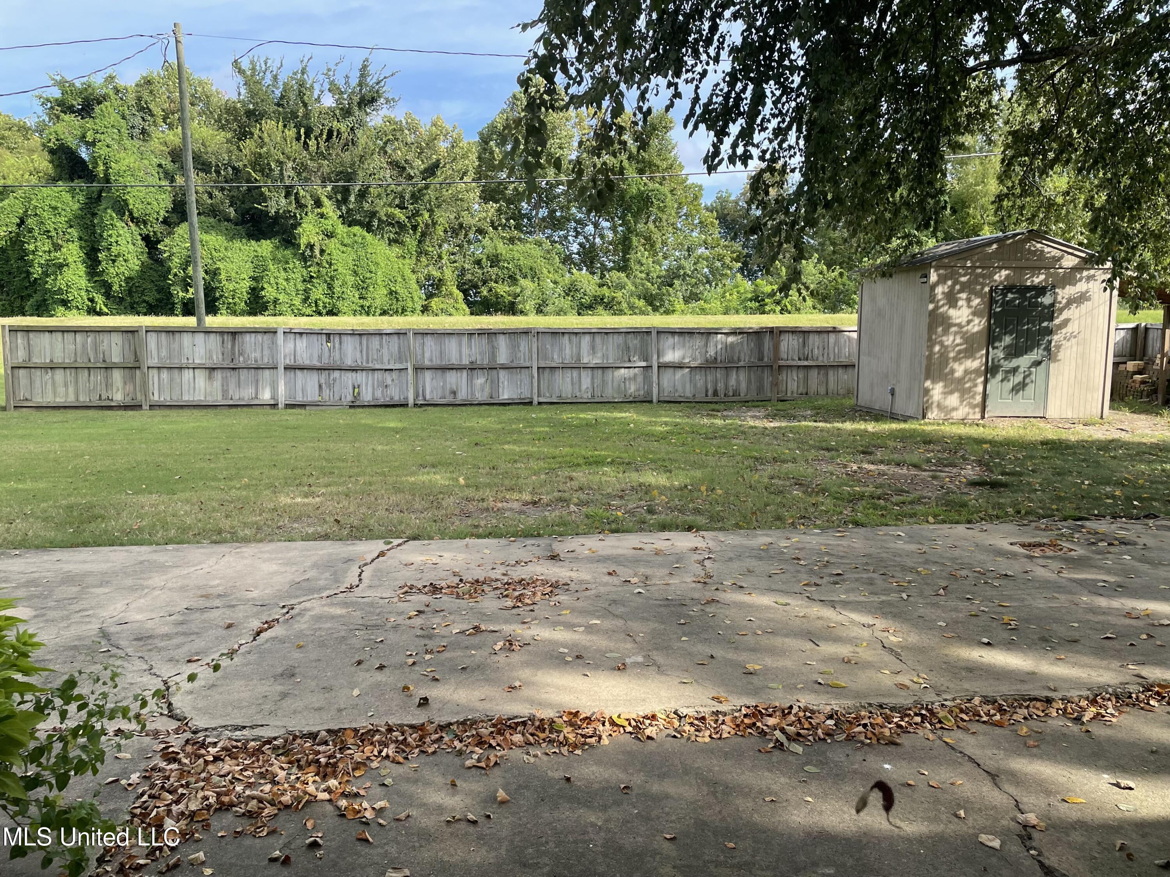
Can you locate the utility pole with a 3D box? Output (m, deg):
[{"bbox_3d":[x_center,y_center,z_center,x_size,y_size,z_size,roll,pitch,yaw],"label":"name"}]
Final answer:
[{"bbox_3d":[-8.383,-4.833,18.767,0.210,7.704,0.210,-2,7,0],"label":"utility pole"}]

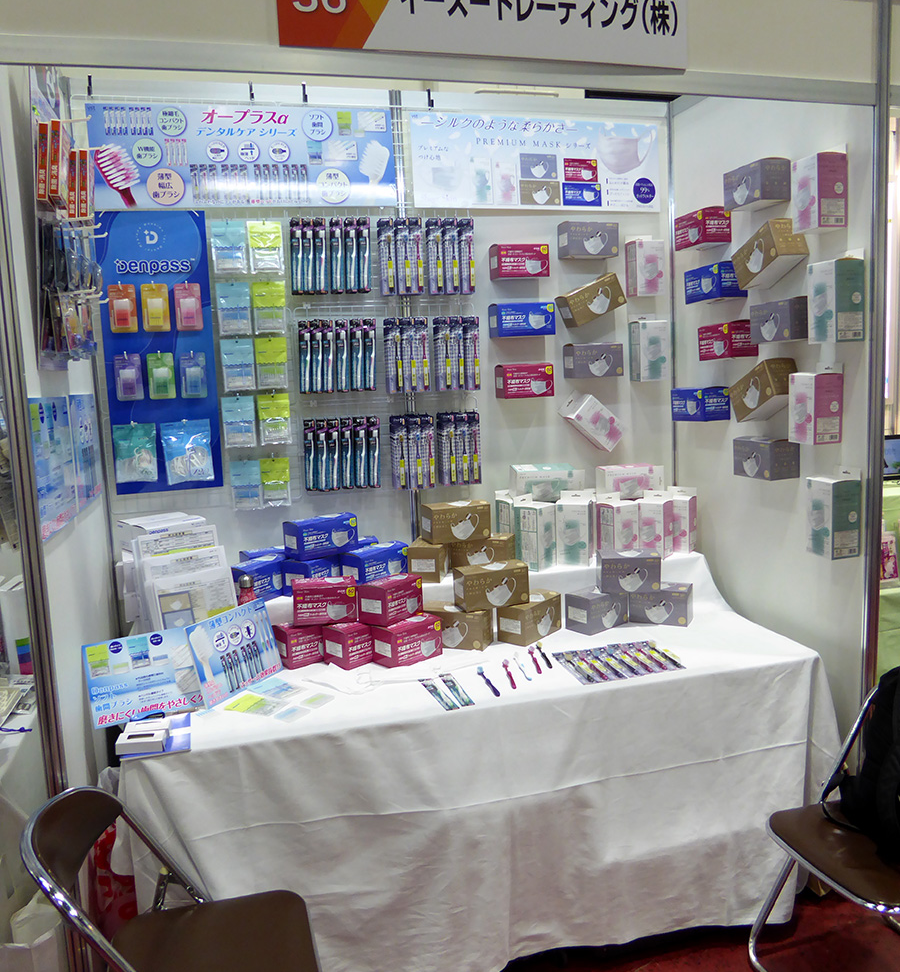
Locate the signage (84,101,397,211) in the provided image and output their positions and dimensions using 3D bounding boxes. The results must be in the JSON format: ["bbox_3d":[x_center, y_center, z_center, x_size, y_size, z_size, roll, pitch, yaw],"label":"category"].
[{"bbox_3d":[-0.621,-1.012,2.571,0.913,0.301,0.018,-5,8,-14],"label":"signage"}]

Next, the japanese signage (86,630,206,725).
[{"bbox_3d":[-0.744,0.472,2.084,0.297,0.210,0.008,-8,-4,-19],"label":"japanese signage"}]

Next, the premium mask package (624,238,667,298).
[{"bbox_3d":[0.690,-0.768,2.939,0.101,0.202,0.086,-4,8,-14],"label":"premium mask package"}]

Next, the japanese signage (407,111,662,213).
[{"bbox_3d":[0.307,-1.088,2.817,0.885,0.294,0.012,-4,8,-14],"label":"japanese signage"}]

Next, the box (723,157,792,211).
[{"bbox_3d":[0.896,-0.873,2.432,0.096,0.106,0.180,-4,8,-14],"label":"box"}]

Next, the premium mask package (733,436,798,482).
[{"bbox_3d":[0.943,-0.082,2.483,0.096,0.109,0.182,-4,6,-14],"label":"premium mask package"}]

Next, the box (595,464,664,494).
[{"bbox_3d":[0.630,-0.016,2.905,0.213,0.103,0.087,-4,8,-9],"label":"box"}]

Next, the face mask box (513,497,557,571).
[{"bbox_3d":[0.262,0.148,2.538,0.086,0.202,0.101,4,10,40],"label":"face mask box"}]

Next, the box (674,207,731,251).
[{"bbox_3d":[0.825,-0.833,2.723,0.098,0.106,0.176,-4,9,-14],"label":"box"}]

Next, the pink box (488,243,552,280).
[{"bbox_3d":[0.236,-0.756,2.820,0.179,0.106,0.095,-5,9,-14],"label":"pink box"}]

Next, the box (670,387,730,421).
[{"bbox_3d":[0.844,-0.274,2.802,0.103,0.104,0.179,-4,8,-14],"label":"box"}]

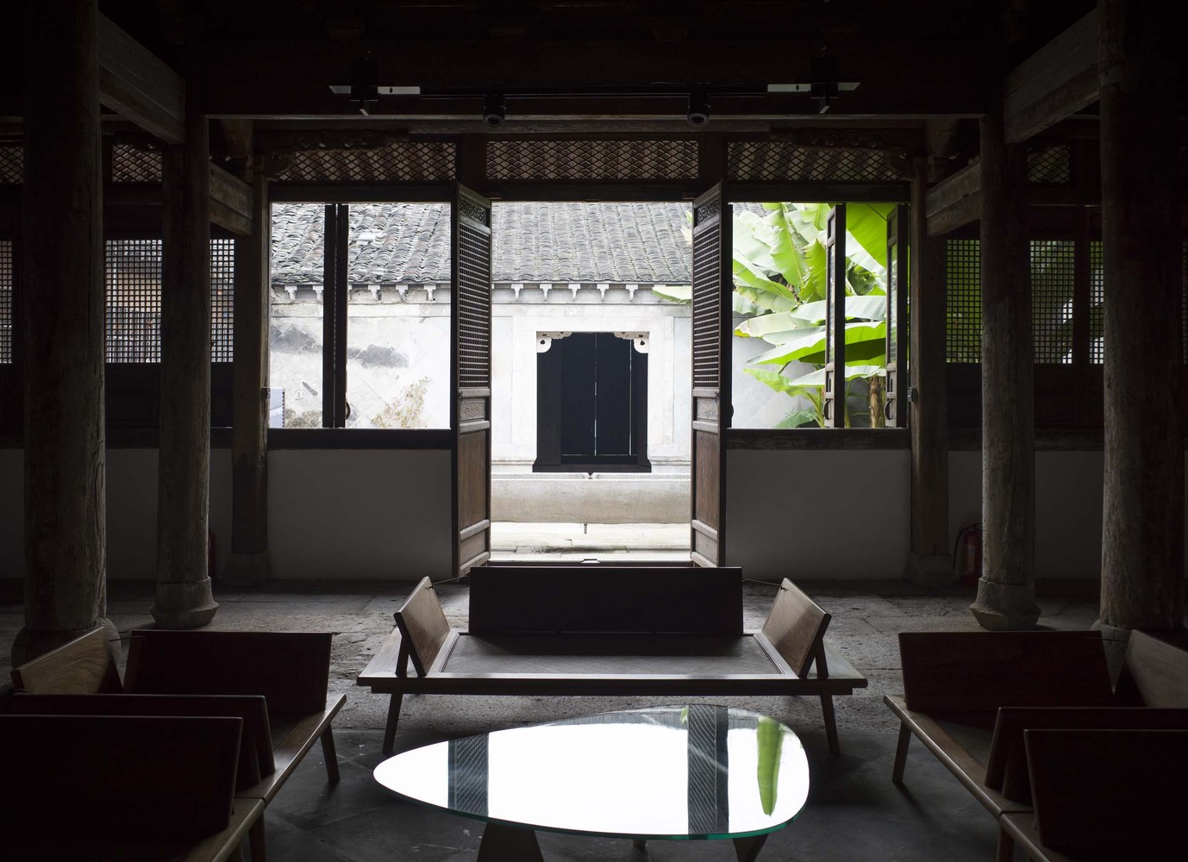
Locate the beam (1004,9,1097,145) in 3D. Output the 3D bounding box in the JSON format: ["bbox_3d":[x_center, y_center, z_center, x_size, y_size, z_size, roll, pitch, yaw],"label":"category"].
[{"bbox_3d":[2.690,-1.990,5.770,0.200,0.460,1.200,0,1,0],"label":"beam"}]

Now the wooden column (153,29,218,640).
[{"bbox_3d":[-2.640,-0.690,6.500,0.420,3.950,0.420,0,1,0],"label":"wooden column"}]

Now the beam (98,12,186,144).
[{"bbox_3d":[-2.556,-1.921,5.497,0.134,0.371,1.288,0,2,0],"label":"beam"}]

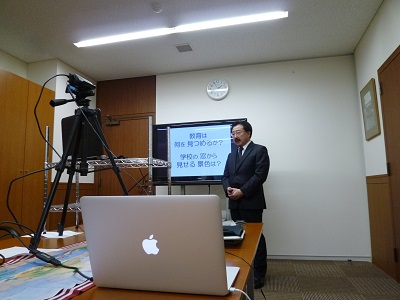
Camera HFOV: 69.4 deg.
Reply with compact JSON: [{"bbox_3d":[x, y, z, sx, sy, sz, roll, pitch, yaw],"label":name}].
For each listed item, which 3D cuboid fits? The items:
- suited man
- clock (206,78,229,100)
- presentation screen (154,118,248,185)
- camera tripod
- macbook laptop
[{"bbox_3d":[0.472,0.526,3.024,0.480,1.680,0.340,-7,-10,35],"label":"suited man"},{"bbox_3d":[0.276,-0.935,4.456,0.350,0.350,0.045,-3,-9,13],"label":"clock"},{"bbox_3d":[-0.009,0.046,3.989,1.352,0.874,0.100,-3,-9,13],"label":"presentation screen"},{"bbox_3d":[-0.648,0.103,1.590,0.500,0.760,0.500,-8,-11,40],"label":"camera tripod"},{"bbox_3d":[-0.086,0.240,0.800,0.348,0.234,0.306,-3,-9,13],"label":"macbook laptop"}]

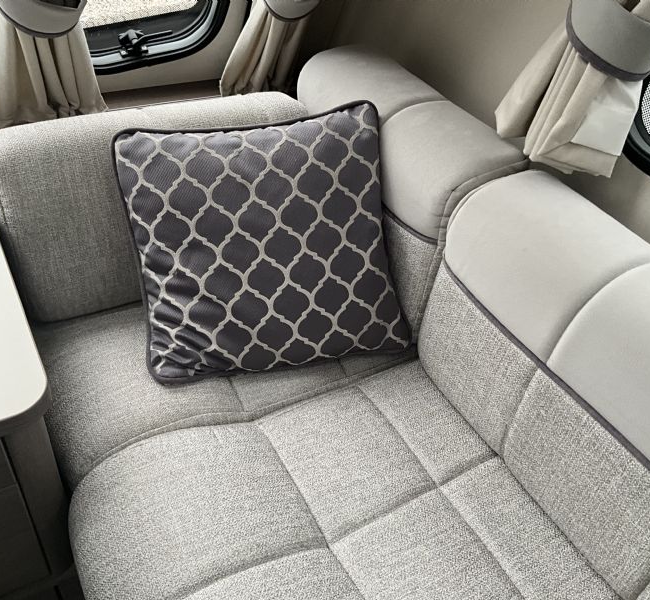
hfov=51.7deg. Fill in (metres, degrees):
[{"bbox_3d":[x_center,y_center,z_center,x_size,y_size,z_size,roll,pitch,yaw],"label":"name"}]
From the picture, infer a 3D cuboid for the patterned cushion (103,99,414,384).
[{"bbox_3d":[-0.098,-0.094,1.105,0.430,0.415,0.140,-8,4,-2],"label":"patterned cushion"}]

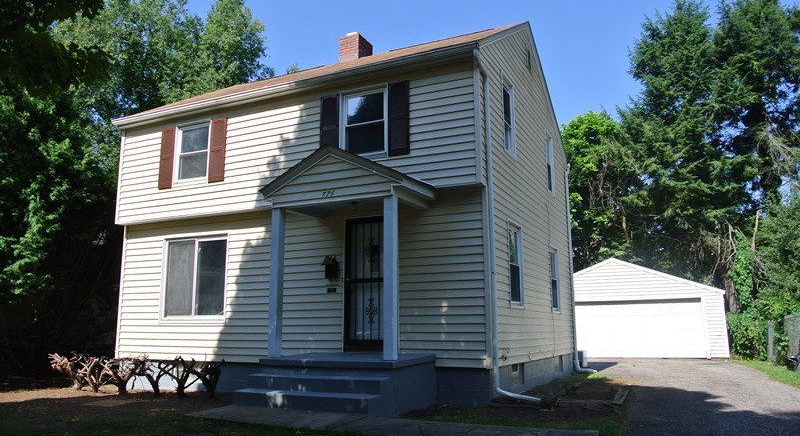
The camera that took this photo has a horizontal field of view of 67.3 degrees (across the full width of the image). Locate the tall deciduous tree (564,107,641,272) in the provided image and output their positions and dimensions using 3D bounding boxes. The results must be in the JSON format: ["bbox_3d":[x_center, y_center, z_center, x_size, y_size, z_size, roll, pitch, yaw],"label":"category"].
[{"bbox_3d":[10.572,0.410,32.011,6.200,12.900,6.200,-5,-12,25],"label":"tall deciduous tree"}]

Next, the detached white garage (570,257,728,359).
[{"bbox_3d":[9.828,3.948,25.876,7.500,3.741,6.700,-6,-12,28],"label":"detached white garage"}]

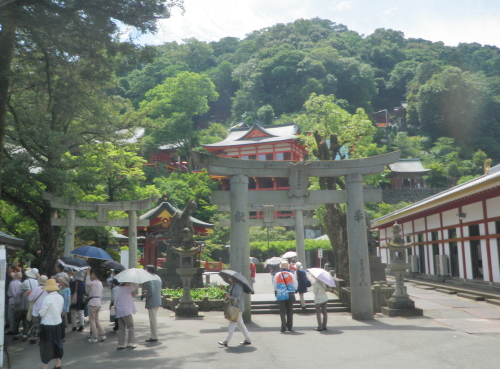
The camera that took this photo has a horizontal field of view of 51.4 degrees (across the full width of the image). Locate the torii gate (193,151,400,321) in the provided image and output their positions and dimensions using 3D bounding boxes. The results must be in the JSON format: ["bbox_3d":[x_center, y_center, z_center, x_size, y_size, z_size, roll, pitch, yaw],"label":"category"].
[{"bbox_3d":[1.371,1.494,15.169,5.900,4.800,0.850,-1,-8,-1],"label":"torii gate"}]

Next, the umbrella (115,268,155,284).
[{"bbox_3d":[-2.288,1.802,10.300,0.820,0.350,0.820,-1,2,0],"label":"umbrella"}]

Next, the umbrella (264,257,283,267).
[{"bbox_3d":[1.121,3.675,24.500,0.870,0.380,0.870,-11,-8,0],"label":"umbrella"}]

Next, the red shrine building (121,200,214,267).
[{"bbox_3d":[-8.091,4.904,51.000,9.000,6.900,5.000,0,-8,-6],"label":"red shrine building"}]

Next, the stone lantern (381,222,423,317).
[{"bbox_3d":[4.610,2.561,16.034,1.030,2.820,1.060,-1,-8,2],"label":"stone lantern"}]

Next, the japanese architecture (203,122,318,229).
[{"bbox_3d":[1.878,-1.610,93.000,17.500,18.500,13.000,-4,-9,18],"label":"japanese architecture"}]

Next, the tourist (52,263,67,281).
[{"bbox_3d":[-4.663,2.766,12.683,0.360,1.660,0.480,-4,-8,18],"label":"tourist"}]

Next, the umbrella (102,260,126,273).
[{"bbox_3d":[-3.700,2.267,14.200,0.720,0.340,0.720,9,-8,0],"label":"umbrella"}]

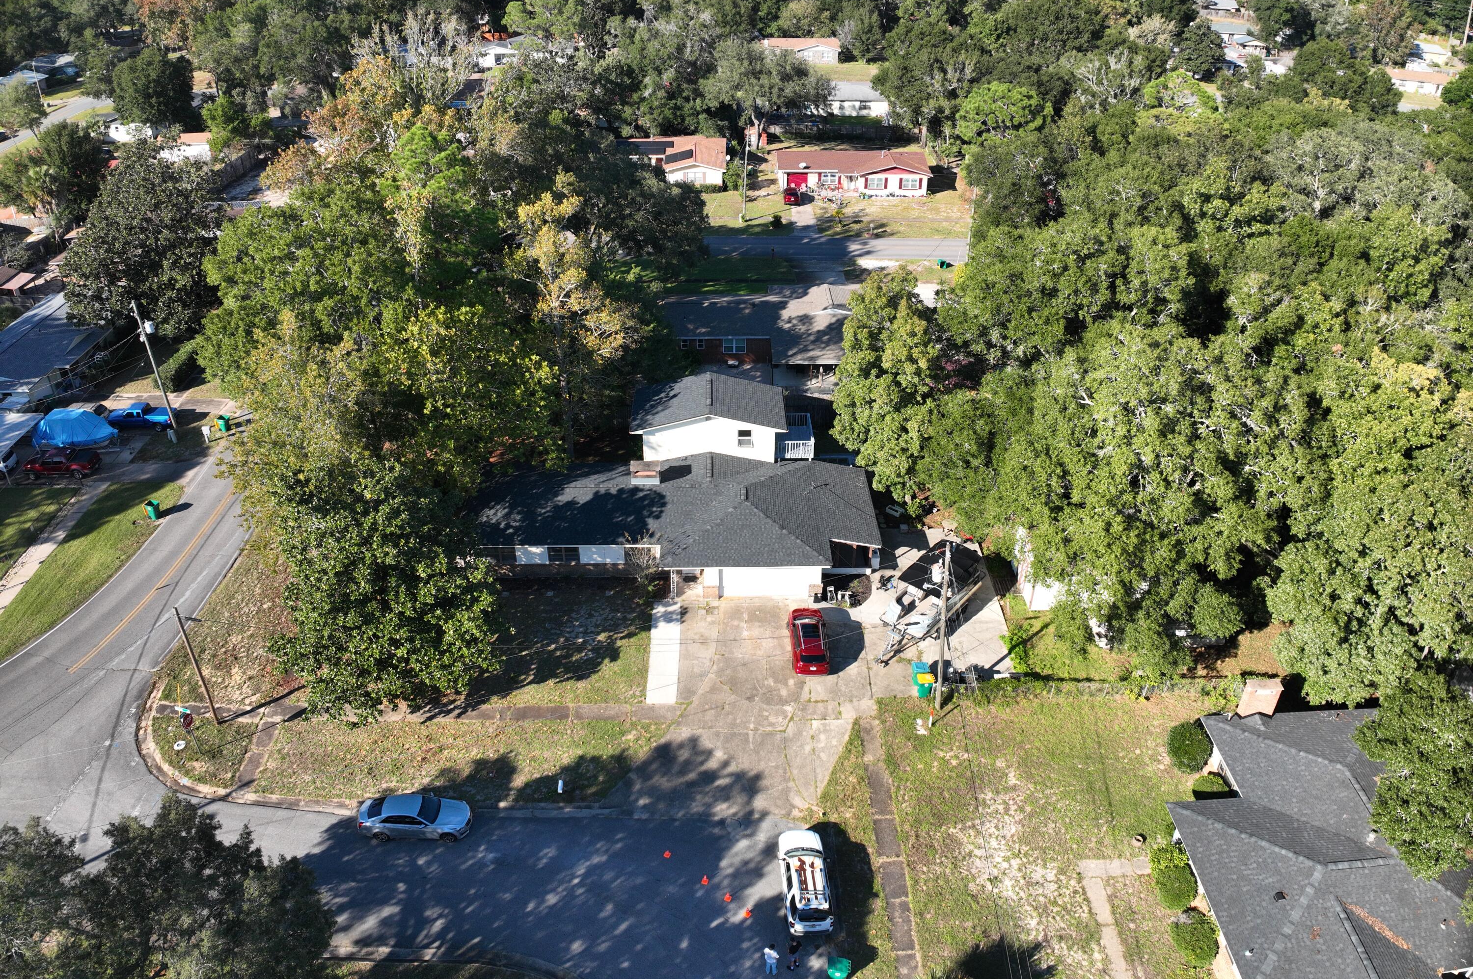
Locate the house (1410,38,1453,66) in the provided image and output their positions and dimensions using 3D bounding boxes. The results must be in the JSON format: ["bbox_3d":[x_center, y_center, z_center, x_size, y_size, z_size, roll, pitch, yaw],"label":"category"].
[{"bbox_3d":[164.065,-104.502,243.939,13.000,4.000,9.000,0,32,0],"label":"house"}]

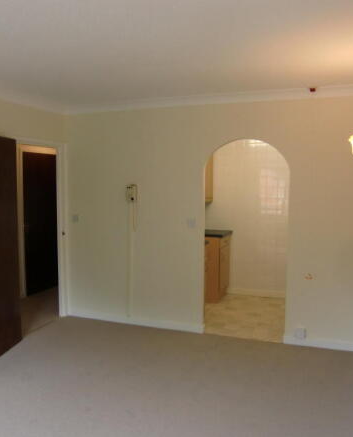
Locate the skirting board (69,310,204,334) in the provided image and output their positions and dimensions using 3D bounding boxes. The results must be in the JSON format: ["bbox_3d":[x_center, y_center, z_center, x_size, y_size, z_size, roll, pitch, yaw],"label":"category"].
[{"bbox_3d":[-0.492,1.146,4.508,1.645,0.090,0.018,2,5,19],"label":"skirting board"}]

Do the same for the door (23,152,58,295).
[{"bbox_3d":[-1.922,0.077,5.934,0.042,1.980,0.770,2,5,26],"label":"door"}]

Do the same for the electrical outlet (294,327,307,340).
[{"bbox_3d":[1.202,1.113,3.912,0.095,0.100,0.035,2,5,19],"label":"electrical outlet"}]

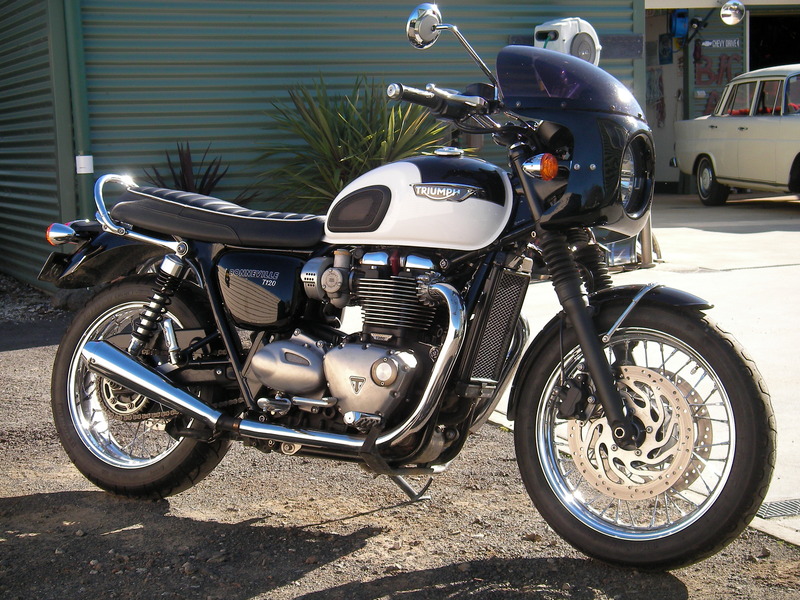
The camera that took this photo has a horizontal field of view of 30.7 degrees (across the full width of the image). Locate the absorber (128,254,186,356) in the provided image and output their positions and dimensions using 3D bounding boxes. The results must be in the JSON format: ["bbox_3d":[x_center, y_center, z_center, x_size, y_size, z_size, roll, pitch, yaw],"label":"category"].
[{"bbox_3d":[-0.653,0.023,3.874,0.080,0.340,0.075,24,7,28],"label":"absorber"}]

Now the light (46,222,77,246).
[{"bbox_3d":[-0.951,-0.184,4.085,0.085,0.066,0.070,3,-3,29],"label":"light"}]

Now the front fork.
[{"bbox_3d":[0.447,-0.013,3.464,0.110,0.770,0.260,-26,-16,27],"label":"front fork"}]

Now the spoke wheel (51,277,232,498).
[{"bbox_3d":[-0.711,0.240,4.073,0.645,0.645,0.155,3,-3,29],"label":"spoke wheel"}]

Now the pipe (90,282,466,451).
[{"bbox_3d":[-0.354,0.135,3.694,1.100,0.430,0.200,3,-3,29],"label":"pipe"}]

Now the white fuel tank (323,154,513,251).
[{"bbox_3d":[0.072,-0.242,3.693,0.560,0.260,0.280,3,-3,29],"label":"white fuel tank"}]

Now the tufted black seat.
[{"bbox_3d":[-0.475,-0.222,3.989,0.750,0.170,0.270,3,-3,29],"label":"tufted black seat"}]

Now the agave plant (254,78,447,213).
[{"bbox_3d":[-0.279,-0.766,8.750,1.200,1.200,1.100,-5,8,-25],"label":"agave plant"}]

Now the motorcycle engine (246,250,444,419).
[{"bbox_3d":[-0.085,0.093,3.711,0.500,0.450,0.380,3,-3,29],"label":"motorcycle engine"}]

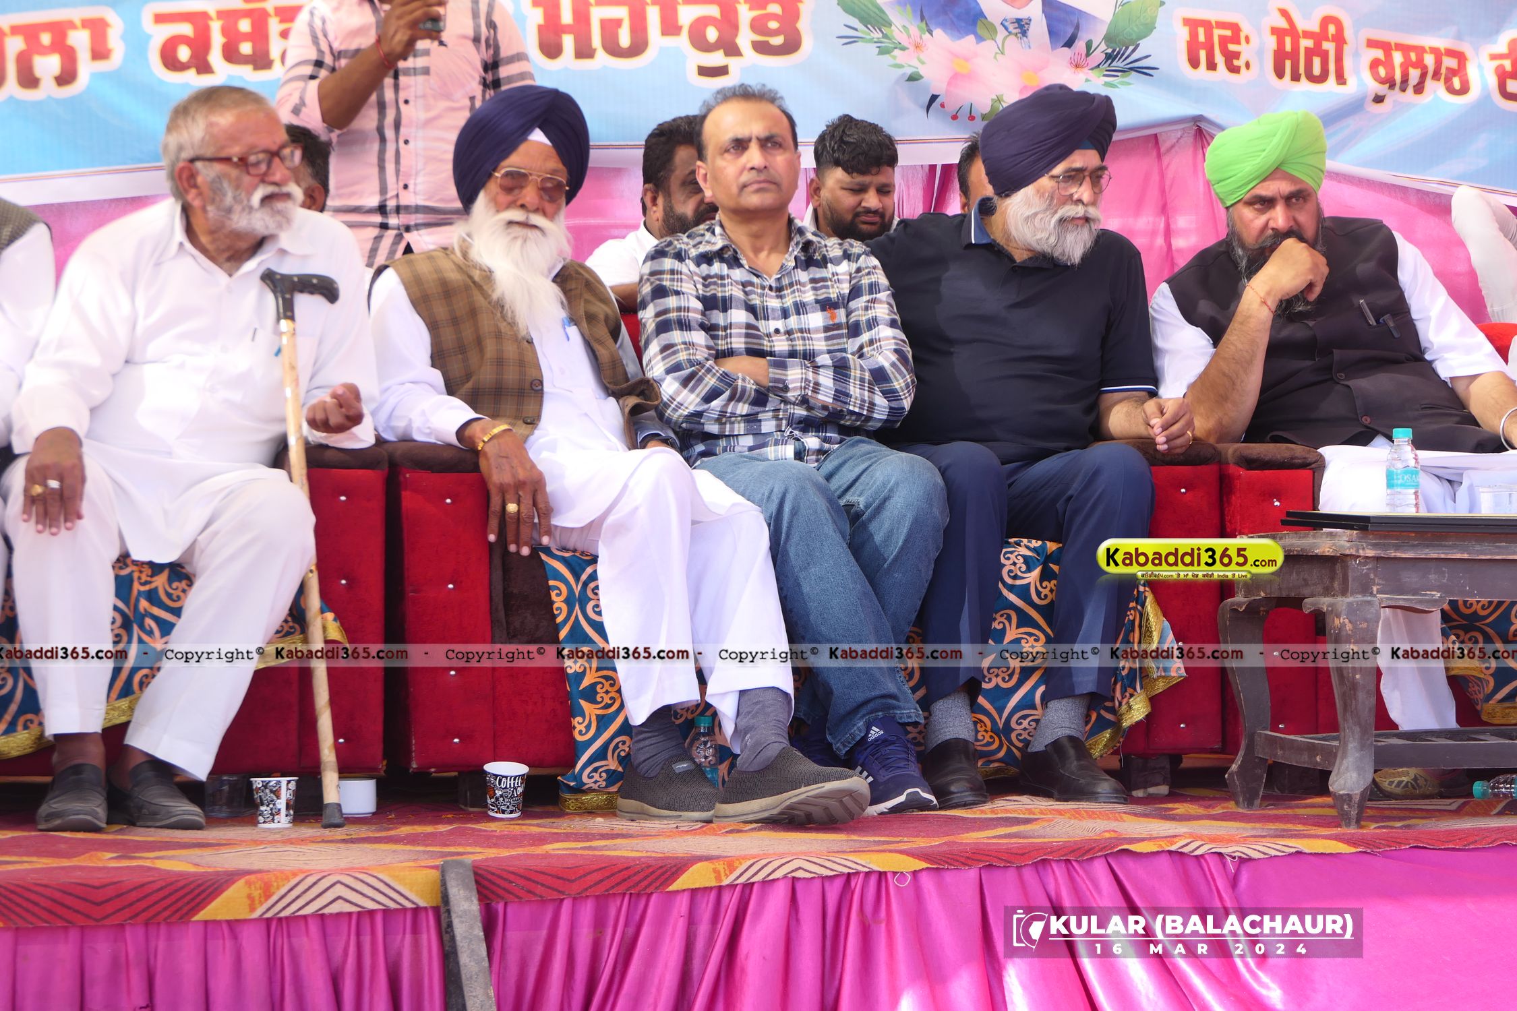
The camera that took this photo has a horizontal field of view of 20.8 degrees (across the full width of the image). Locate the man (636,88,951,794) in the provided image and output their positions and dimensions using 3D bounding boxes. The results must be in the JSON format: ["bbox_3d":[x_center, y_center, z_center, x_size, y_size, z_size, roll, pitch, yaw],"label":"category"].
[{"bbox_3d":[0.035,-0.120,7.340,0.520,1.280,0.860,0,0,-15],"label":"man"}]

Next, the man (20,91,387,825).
[{"bbox_3d":[-0.970,-0.100,7.050,0.630,1.250,0.840,0,0,-14],"label":"man"}]

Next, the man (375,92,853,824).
[{"bbox_3d":[-0.300,-0.115,7.120,0.620,1.260,1.000,0,0,-24],"label":"man"}]

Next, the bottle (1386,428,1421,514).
[{"bbox_3d":[1.023,-0.042,6.550,0.053,0.160,0.053,0,-1,0],"label":"bottle"}]

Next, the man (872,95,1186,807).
[{"bbox_3d":[0.450,-0.125,7.500,0.600,1.280,0.860,0,0,-13],"label":"man"}]

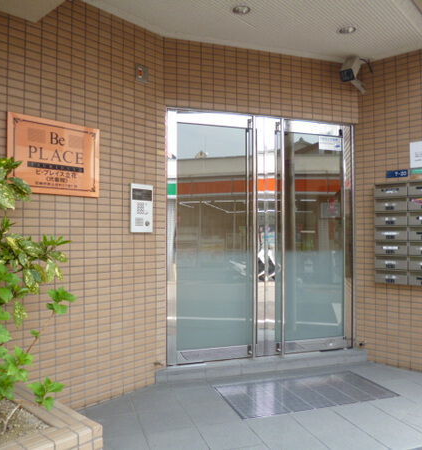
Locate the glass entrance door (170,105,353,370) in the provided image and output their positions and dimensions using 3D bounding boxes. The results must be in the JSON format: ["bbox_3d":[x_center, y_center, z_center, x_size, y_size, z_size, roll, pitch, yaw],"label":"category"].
[{"bbox_3d":[0.467,0.099,3.522,1.707,2.011,0.110,0,-1,-18],"label":"glass entrance door"}]

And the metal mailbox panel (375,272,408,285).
[{"bbox_3d":[1.520,0.435,3.477,0.262,0.117,0.050,-1,-2,41],"label":"metal mailbox panel"}]

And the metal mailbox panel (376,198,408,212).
[{"bbox_3d":[1.520,-0.161,3.492,0.262,0.117,0.050,-1,-2,41],"label":"metal mailbox panel"}]

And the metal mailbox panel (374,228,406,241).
[{"bbox_3d":[1.528,0.081,3.524,0.262,0.110,0.030,-1,-2,41],"label":"metal mailbox panel"}]

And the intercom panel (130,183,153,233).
[{"bbox_3d":[-0.513,-0.121,3.041,0.030,0.349,0.204,-1,-2,43],"label":"intercom panel"}]

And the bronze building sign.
[{"bbox_3d":[-0.956,-0.412,2.572,0.020,0.455,0.588,-1,-2,43],"label":"bronze building sign"}]

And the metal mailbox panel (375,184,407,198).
[{"bbox_3d":[1.531,-0.291,3.530,0.263,0.114,0.030,-1,-2,41],"label":"metal mailbox panel"}]

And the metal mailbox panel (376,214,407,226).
[{"bbox_3d":[1.529,-0.043,3.526,0.262,0.109,0.030,-1,-2,41],"label":"metal mailbox panel"}]

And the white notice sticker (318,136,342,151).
[{"bbox_3d":[1.069,-0.729,3.745,0.230,0.117,0.010,0,-1,-18],"label":"white notice sticker"}]

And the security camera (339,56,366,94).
[{"bbox_3d":[1.238,-1.241,3.578,0.116,0.318,0.290,-1,40,37],"label":"security camera"}]

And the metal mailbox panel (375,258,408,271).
[{"bbox_3d":[1.526,0.326,3.519,0.262,0.112,0.030,-1,-2,41],"label":"metal mailbox panel"}]

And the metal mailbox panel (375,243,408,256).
[{"bbox_3d":[1.520,0.197,3.483,0.262,0.117,0.050,-1,-2,41],"label":"metal mailbox panel"}]

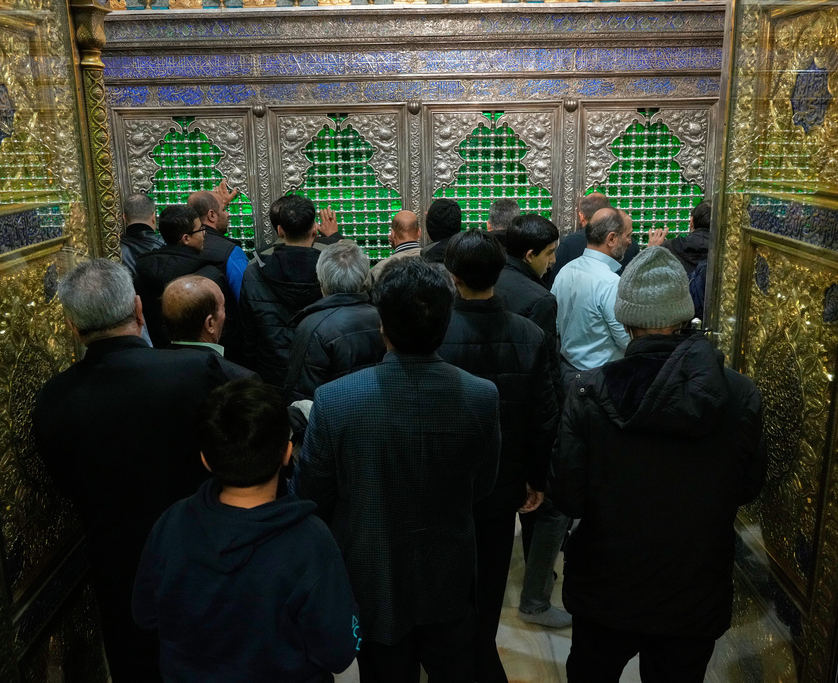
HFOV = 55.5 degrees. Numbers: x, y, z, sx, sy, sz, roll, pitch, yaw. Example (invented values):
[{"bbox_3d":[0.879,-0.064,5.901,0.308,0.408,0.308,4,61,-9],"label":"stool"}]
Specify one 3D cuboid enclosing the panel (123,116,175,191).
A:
[{"bbox_3d":[-1.458,-1.009,4.325,0.273,0.391,0.050,-1,14,1],"label":"panel"}]

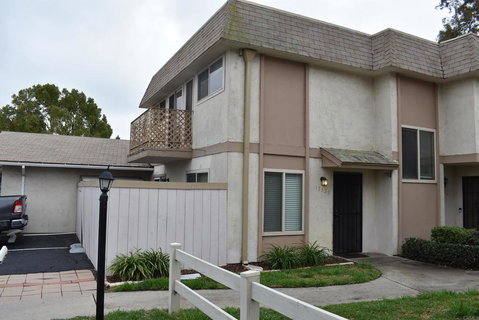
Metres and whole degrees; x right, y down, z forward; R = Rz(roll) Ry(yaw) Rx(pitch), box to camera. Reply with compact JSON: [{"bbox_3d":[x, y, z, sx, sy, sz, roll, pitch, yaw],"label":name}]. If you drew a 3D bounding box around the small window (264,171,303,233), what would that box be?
[{"bbox_3d":[1.071,1.003,8.510,1.183,1.544,0.101,3,-5,-28],"label":"small window"}]

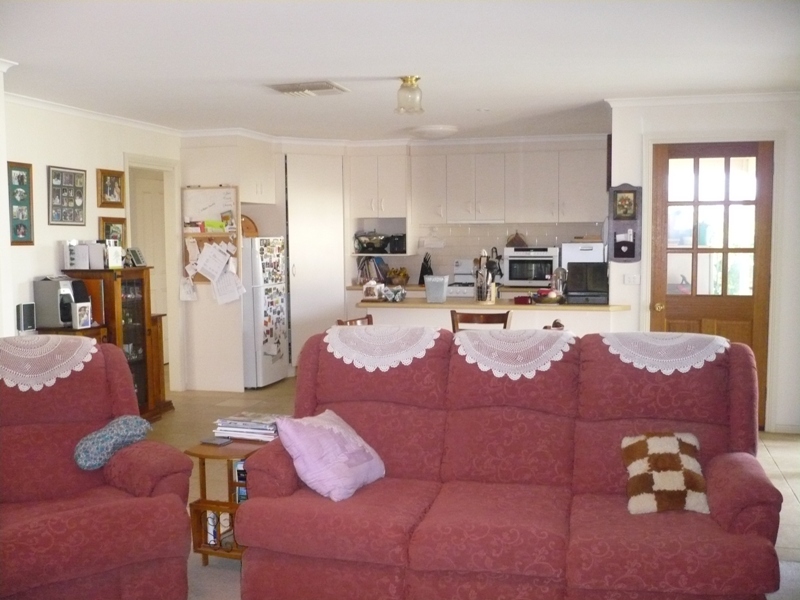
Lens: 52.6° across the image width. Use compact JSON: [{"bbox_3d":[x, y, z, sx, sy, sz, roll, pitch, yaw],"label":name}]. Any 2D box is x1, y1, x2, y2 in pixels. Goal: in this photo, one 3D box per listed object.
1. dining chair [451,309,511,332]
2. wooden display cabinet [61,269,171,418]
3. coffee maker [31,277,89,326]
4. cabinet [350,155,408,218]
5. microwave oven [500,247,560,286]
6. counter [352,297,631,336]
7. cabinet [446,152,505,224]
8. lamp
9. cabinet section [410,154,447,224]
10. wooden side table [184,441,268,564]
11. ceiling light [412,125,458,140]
[{"bbox_3d":[0.516,0.549,5.481,0.430,0.910,0.490,1,5,14],"label":"dining chair"},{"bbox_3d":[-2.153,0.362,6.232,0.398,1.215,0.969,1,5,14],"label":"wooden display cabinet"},{"bbox_3d":[-2.358,0.029,5.676,0.250,0.330,0.255,1,5,14],"label":"coffee maker"},{"bbox_3d":[-0.171,-1.166,8.410,0.585,0.630,0.340,1,5,14],"label":"cabinet"},{"bbox_3d":[1.332,-0.331,8.076,0.525,0.385,0.400,1,5,14],"label":"microwave oven"},{"bbox_3d":[0.729,0.474,6.336,2.030,0.918,0.592,1,5,14],"label":"counter"},{"bbox_3d":[0.793,-1.126,8.241,0.581,0.687,0.337,1,5,14],"label":"cabinet"},{"bbox_3d":[0.064,-1.238,4.908,0.173,0.214,0.173,-1,5,0],"label":"lamp"},{"bbox_3d":[0.344,-1.172,8.651,0.376,0.713,0.350,1,5,13],"label":"cabinet section"},{"bbox_3d":[-0.756,0.912,3.779,0.306,0.510,0.551,1,5,14],"label":"wooden side table"},{"bbox_3d":[0.323,-1.520,7.453,0.418,0.092,0.418,1,5,14],"label":"ceiling light"}]

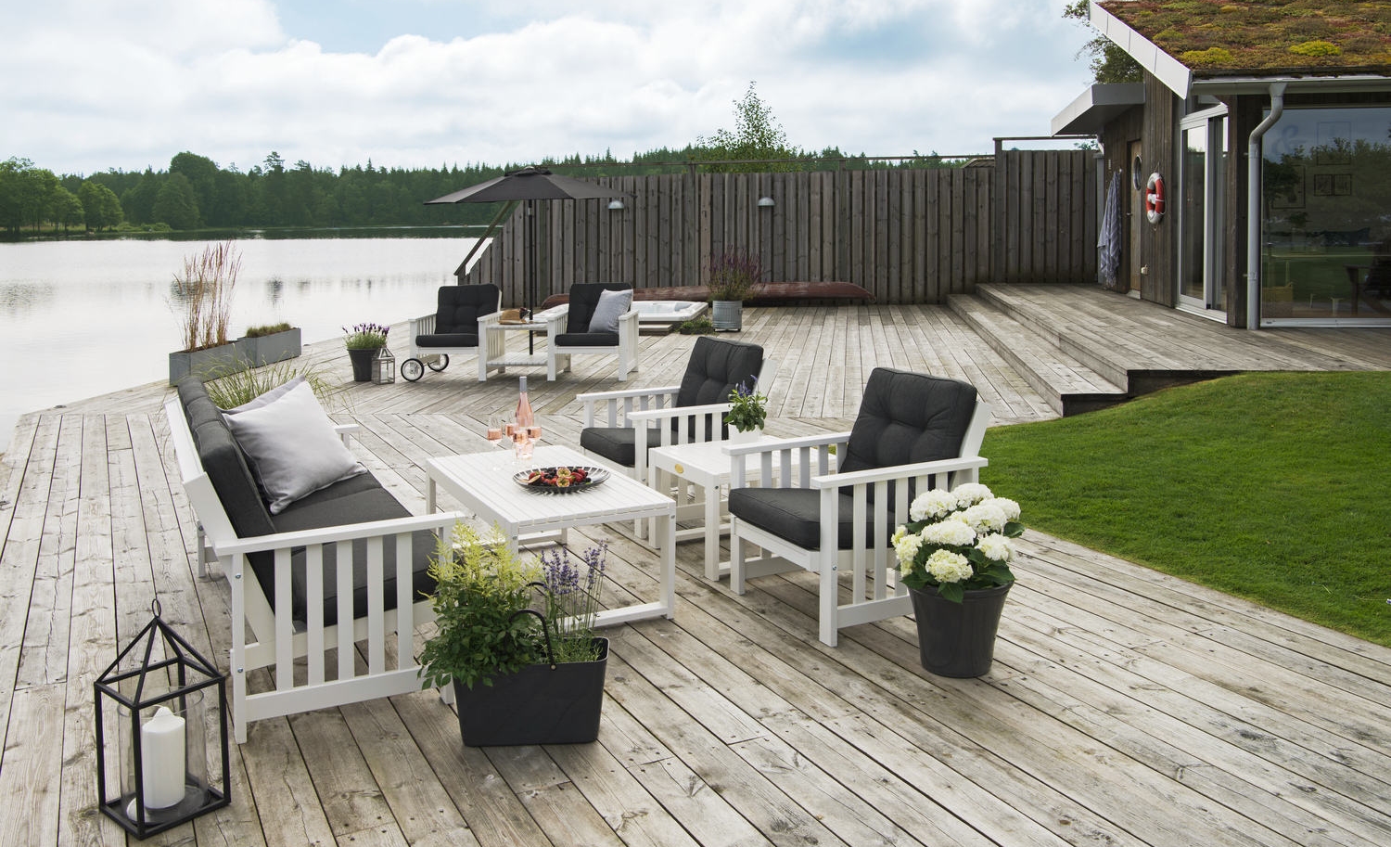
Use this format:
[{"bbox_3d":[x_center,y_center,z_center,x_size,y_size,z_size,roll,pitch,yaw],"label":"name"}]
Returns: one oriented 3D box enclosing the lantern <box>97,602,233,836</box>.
[{"bbox_3d":[-1.293,0.696,2.737,0.205,0.504,0.205,8,12,39],"label":"lantern"}]

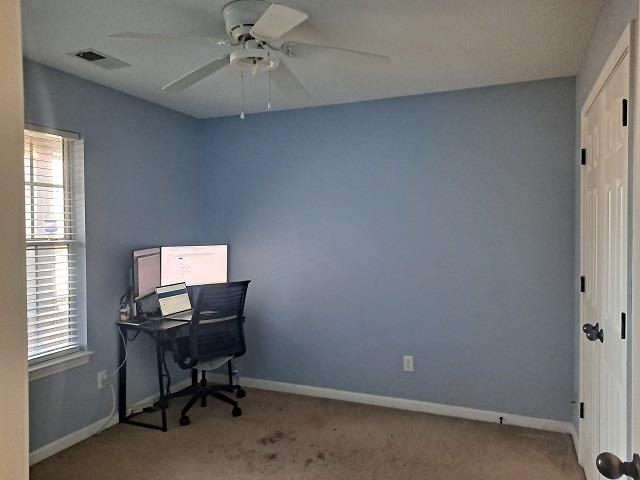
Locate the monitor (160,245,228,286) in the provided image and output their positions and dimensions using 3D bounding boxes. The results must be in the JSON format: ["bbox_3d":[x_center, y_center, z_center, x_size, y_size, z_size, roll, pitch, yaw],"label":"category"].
[{"bbox_3d":[-1.064,0.221,3.939,0.612,0.358,0.042,-1,2,-40],"label":"monitor"}]

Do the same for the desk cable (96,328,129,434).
[{"bbox_3d":[-1.467,0.986,3.275,0.120,0.710,0.190,0,1,23],"label":"desk cable"}]

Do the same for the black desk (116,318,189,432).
[{"bbox_3d":[-1.097,0.964,3.694,0.470,0.730,0.910,0,1,23],"label":"black desk"}]

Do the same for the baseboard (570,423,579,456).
[{"bbox_3d":[1.663,1.293,3.006,0.016,0.081,0.375,0,1,23],"label":"baseboard"}]

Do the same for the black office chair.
[{"bbox_3d":[-0.892,0.822,3.626,0.650,1.015,0.660,-1,2,-42],"label":"black office chair"}]

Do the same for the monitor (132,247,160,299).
[{"bbox_3d":[-1.301,0.240,3.446,0.042,0.358,0.612,0,1,-3],"label":"monitor"}]

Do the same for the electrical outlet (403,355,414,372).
[{"bbox_3d":[0.688,0.964,3.605,0.072,0.116,0.010,0,1,23],"label":"electrical outlet"}]

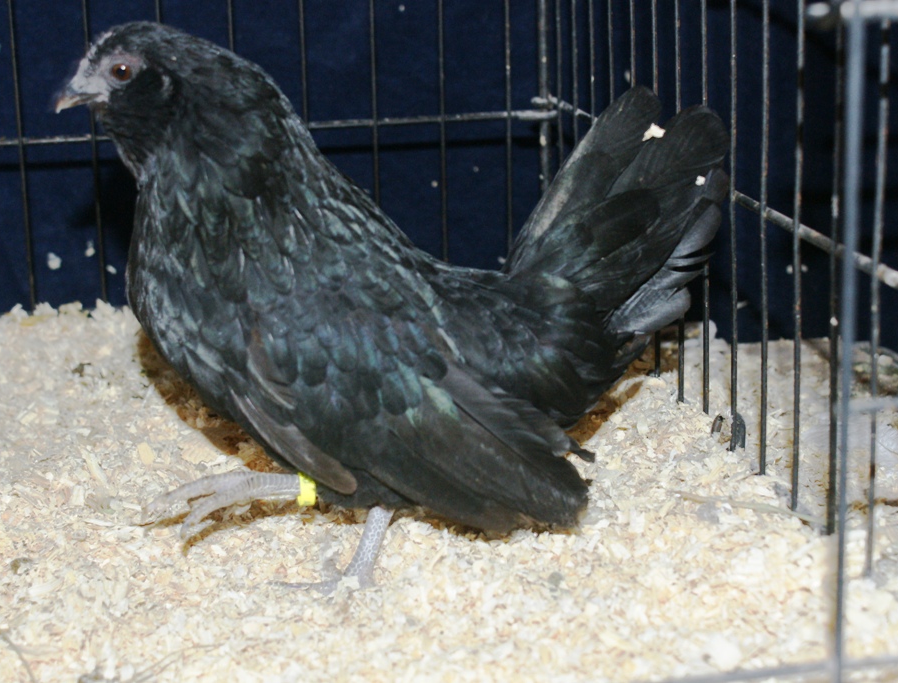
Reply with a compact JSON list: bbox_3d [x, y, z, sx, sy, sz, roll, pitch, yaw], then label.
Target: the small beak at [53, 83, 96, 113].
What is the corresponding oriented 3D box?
[{"bbox_3d":[-0.151,-0.098,0.772,0.016,0.008,0.009,-19,14,2],"label":"small beak"}]

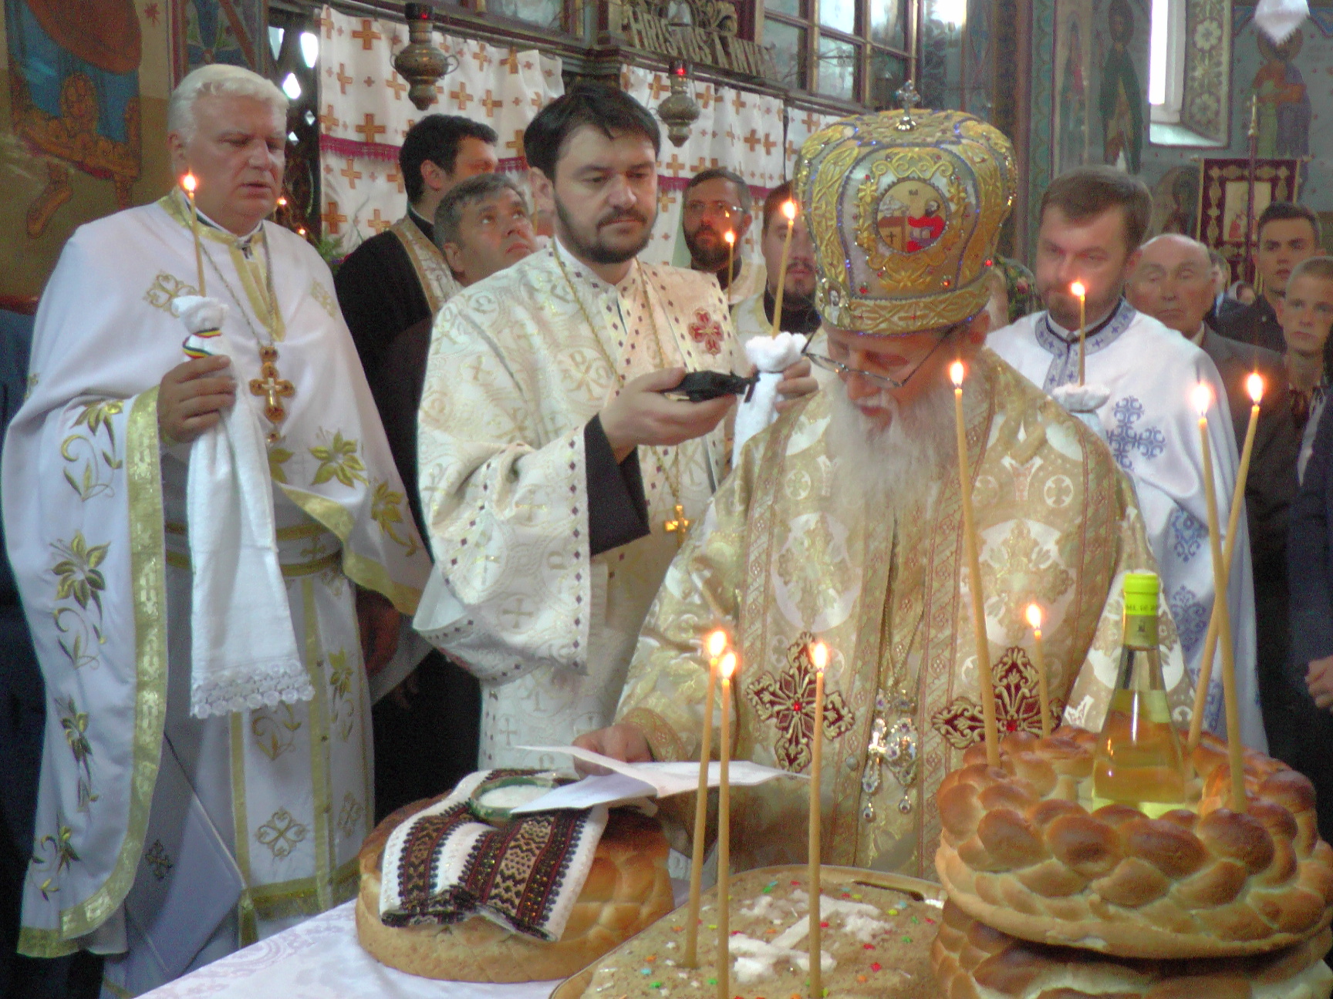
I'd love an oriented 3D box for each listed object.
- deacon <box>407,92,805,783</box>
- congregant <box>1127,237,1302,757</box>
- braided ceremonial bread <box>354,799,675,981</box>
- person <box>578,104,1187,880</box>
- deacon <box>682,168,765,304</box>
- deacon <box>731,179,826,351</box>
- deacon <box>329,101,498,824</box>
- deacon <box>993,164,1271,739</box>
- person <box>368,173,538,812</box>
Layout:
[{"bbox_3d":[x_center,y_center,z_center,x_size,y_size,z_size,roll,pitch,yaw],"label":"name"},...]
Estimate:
[{"bbox_3d":[-0.098,0.284,2.101,0.600,1.752,0.520,-2,7,-28],"label":"deacon"},{"bbox_3d":[1.245,0.219,3.339,0.520,1.667,0.320,5,7,32],"label":"congregant"},{"bbox_3d":[-0.171,0.419,1.628,0.356,0.105,0.356,1,6,0],"label":"braided ceremonial bread"},{"bbox_3d":[0.276,0.347,1.866,0.720,1.689,0.550,2,6,12],"label":"person"},{"bbox_3d":[0.128,0.088,3.629,0.560,1.831,0.380,3,6,20],"label":"deacon"},{"bbox_3d":[0.278,0.154,3.334,0.560,1.766,0.380,1,6,-2],"label":"deacon"},{"bbox_3d":[-0.521,0.137,2.982,0.380,1.847,0.550,3,6,15],"label":"deacon"},{"bbox_3d":[0.748,0.291,2.442,0.600,1.694,0.460,5,7,35],"label":"deacon"},{"bbox_3d":[-0.403,0.234,2.760,0.340,1.705,0.520,6,8,42],"label":"person"}]

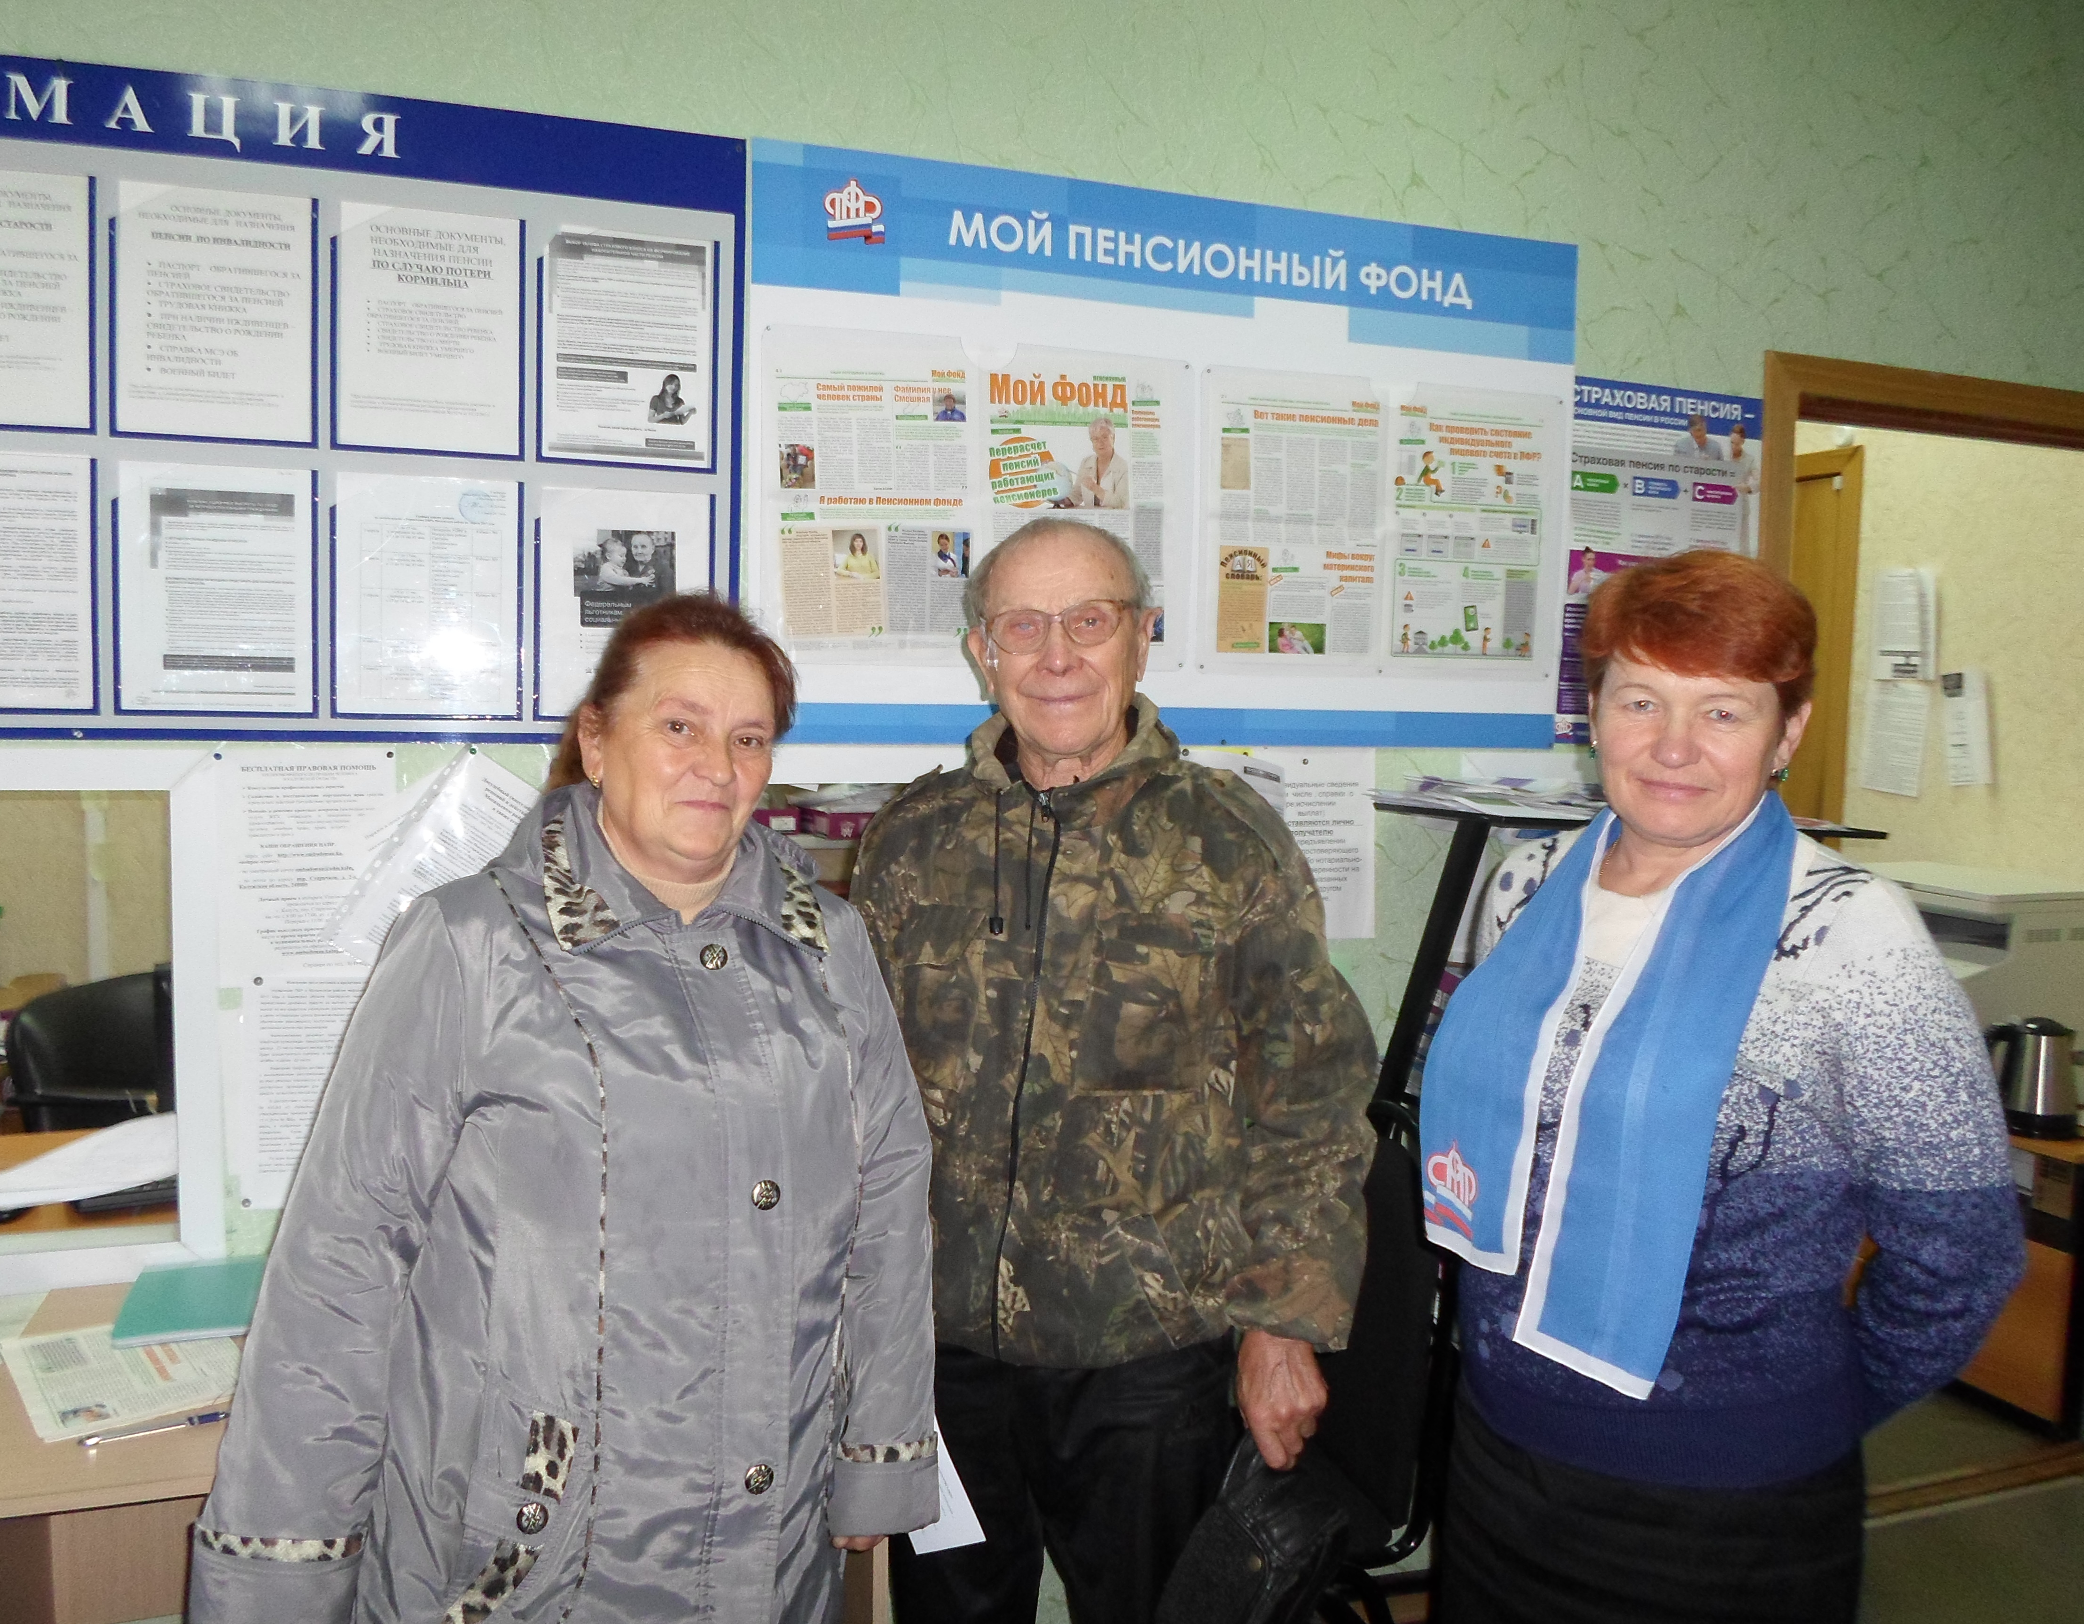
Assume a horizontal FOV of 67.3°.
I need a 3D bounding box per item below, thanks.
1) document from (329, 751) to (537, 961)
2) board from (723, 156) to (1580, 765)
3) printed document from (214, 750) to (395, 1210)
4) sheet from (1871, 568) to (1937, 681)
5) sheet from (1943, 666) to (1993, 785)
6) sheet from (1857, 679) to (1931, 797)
[{"bbox_3d":[-0.727,0.101,2.005,0.225,0.300,0.012,37,-7,-18],"label":"document"},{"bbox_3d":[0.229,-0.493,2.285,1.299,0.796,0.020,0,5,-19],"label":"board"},{"bbox_3d":[-0.910,0.210,1.959,0.215,0.578,0.010,0,5,-19],"label":"printed document"},{"bbox_3d":[2.272,-0.495,4.133,0.012,0.297,0.205,0,5,-19],"label":"sheet"},{"bbox_3d":[2.336,-0.211,3.953,0.012,0.295,0.140,0,-4,-19],"label":"sheet"},{"bbox_3d":[2.265,-0.195,4.160,0.012,0.295,0.195,0,8,-19],"label":"sheet"}]

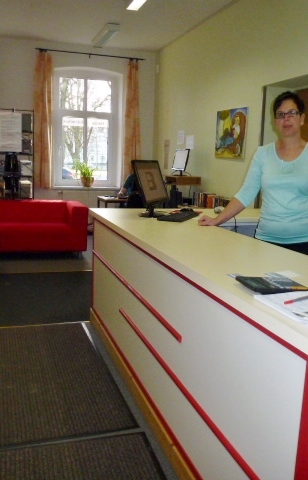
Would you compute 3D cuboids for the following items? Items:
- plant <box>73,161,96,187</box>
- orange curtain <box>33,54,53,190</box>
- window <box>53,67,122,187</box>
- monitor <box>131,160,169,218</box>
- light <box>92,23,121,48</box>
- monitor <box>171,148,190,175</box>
[{"bbox_3d":[-1.287,-1.217,8.255,0.420,0.479,0.360,-1,11,-19],"label":"plant"},{"bbox_3d":[-1.941,-2.078,7.782,0.333,2.357,0.120,-1,11,-19],"label":"orange curtain"},{"bbox_3d":[-1.193,-2.041,8.154,1.283,2.142,0.200,-1,11,-19],"label":"window"},{"bbox_3d":[-0.015,-0.378,3.308,0.200,0.400,0.410,6,11,23],"label":"monitor"},{"bbox_3d":[-0.822,-3.394,7.404,0.200,0.120,1.170,-1,11,-19],"label":"light"},{"bbox_3d":[0.398,-1.119,6.421,0.200,0.385,0.400,-3,11,-29],"label":"monitor"}]

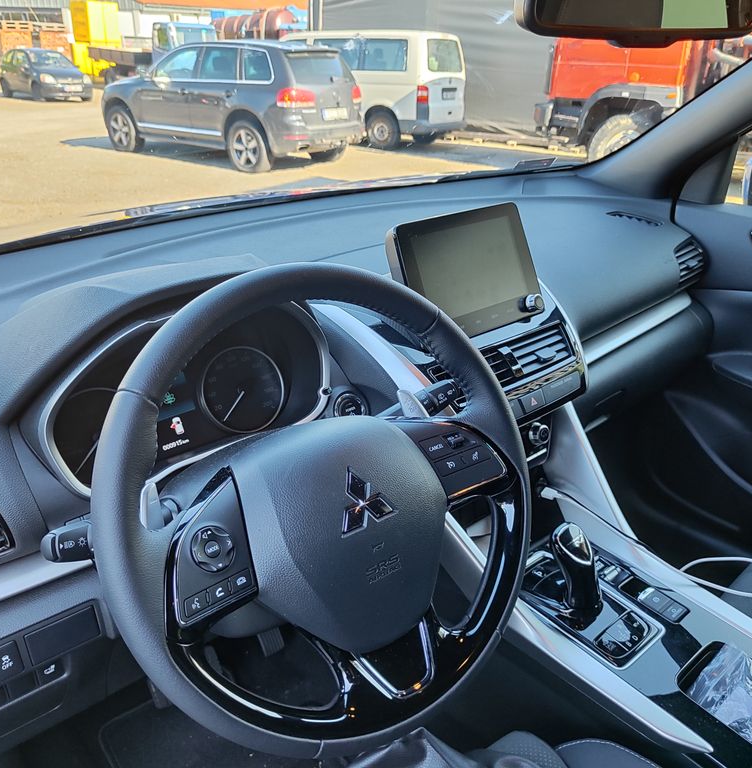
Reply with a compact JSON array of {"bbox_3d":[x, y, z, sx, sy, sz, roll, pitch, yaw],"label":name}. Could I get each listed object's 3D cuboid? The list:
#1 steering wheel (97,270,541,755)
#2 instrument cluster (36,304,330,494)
[{"bbox_3d":[-0.033,0.091,0.558,0.380,0.380,0.100,-16,0,-32],"label":"steering wheel"},{"bbox_3d":[-0.209,0.017,0.772,0.325,0.160,0.100,-16,9,-32],"label":"instrument cluster"}]

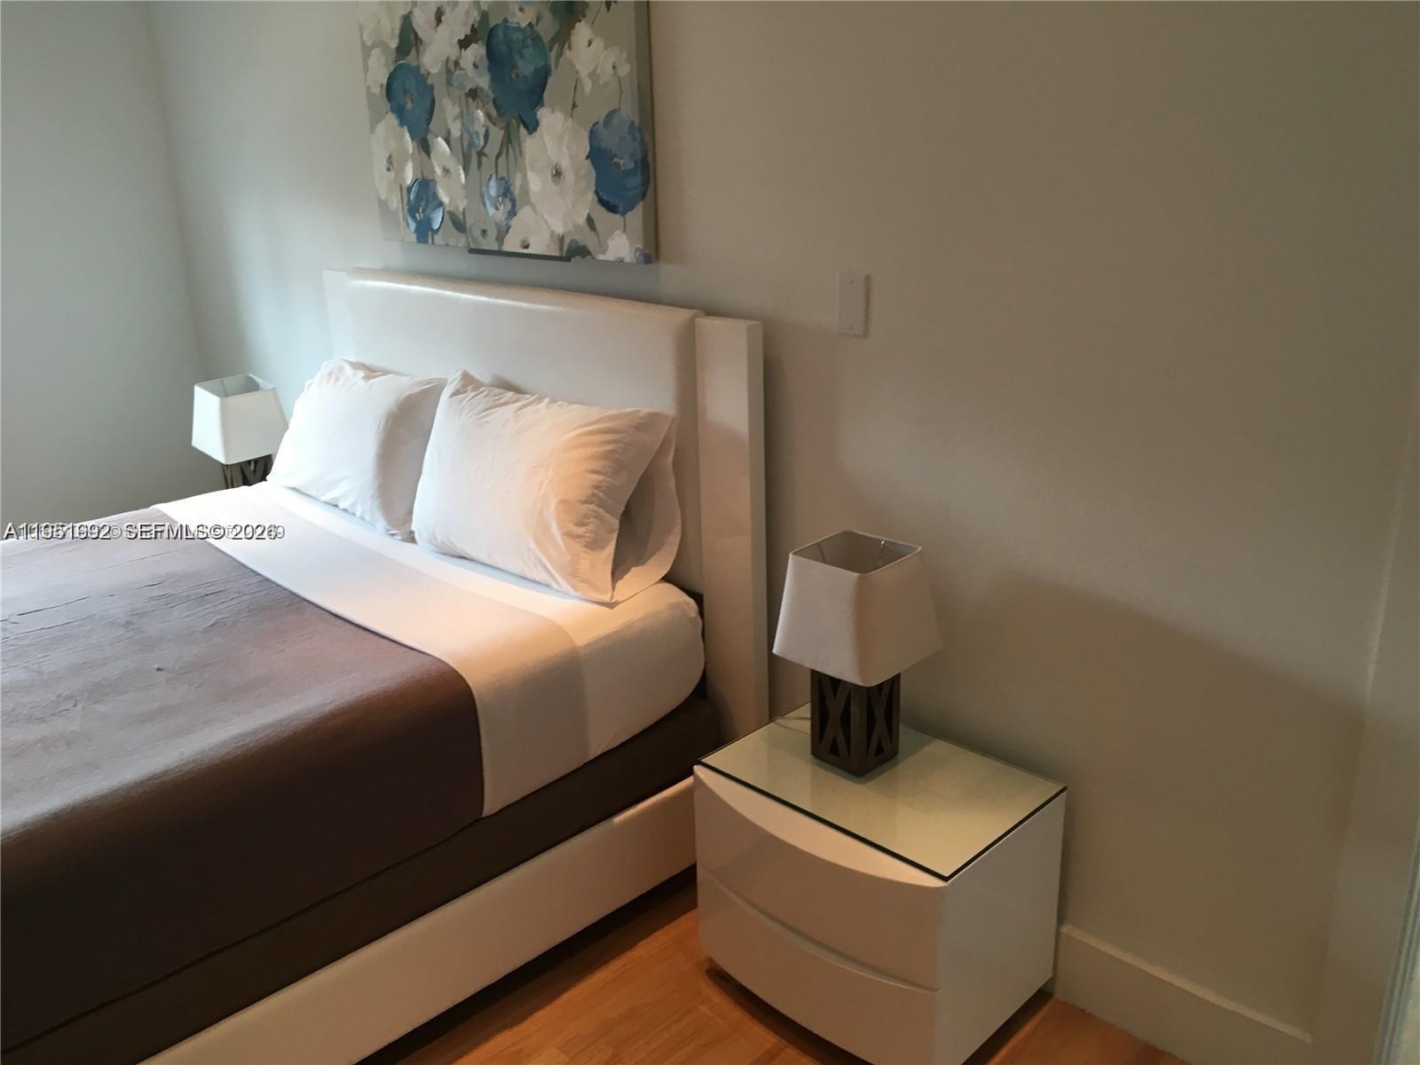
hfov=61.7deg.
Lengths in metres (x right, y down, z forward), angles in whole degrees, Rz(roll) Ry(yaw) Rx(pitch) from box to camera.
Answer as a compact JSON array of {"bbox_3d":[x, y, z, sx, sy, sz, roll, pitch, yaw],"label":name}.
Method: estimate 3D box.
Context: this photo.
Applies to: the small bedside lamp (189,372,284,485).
[{"bbox_3d":[-1.407,-0.245,3.599,0.223,0.395,0.223,-18,24,-42],"label":"small bedside lamp"}]

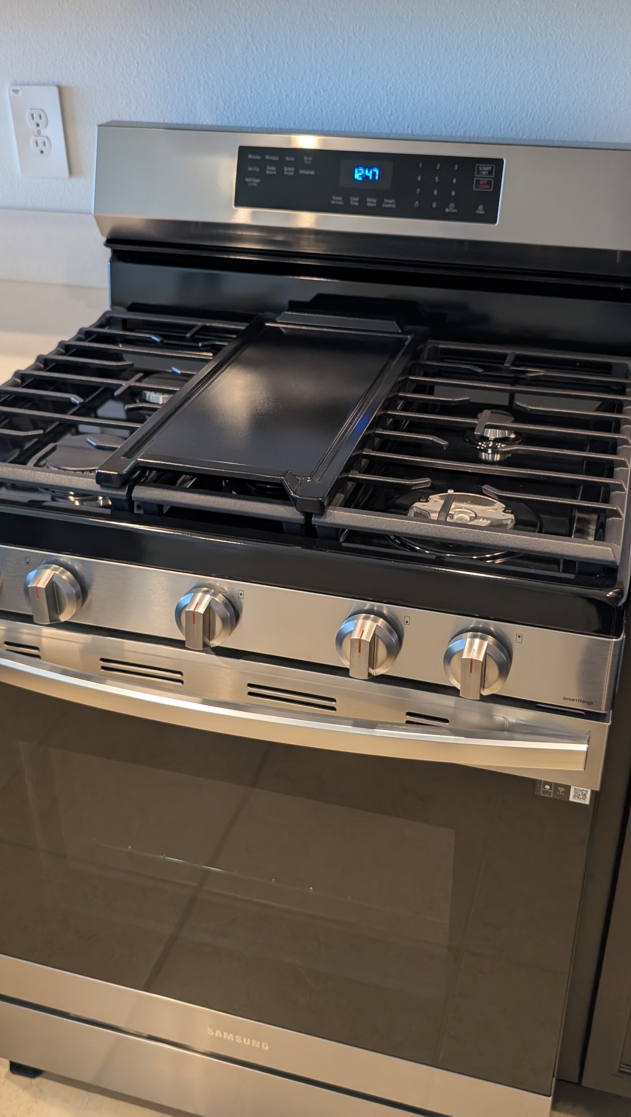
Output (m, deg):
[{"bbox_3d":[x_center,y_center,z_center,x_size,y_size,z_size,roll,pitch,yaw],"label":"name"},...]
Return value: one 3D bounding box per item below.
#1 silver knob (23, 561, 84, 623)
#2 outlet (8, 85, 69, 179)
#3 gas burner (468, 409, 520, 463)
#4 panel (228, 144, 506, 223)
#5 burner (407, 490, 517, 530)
[{"bbox_3d":[-0.262,0.038,1.017,0.056,0.057,0.039,8,24,14],"label":"silver knob"},{"bbox_3d":[-0.405,-0.623,1.507,0.079,0.123,0.009,8,30,14],"label":"outlet"},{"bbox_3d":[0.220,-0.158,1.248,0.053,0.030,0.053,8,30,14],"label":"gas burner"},{"bbox_3d":[0.064,-0.477,1.316,0.348,0.077,0.012,8,12,14],"label":"panel"},{"bbox_3d":[0.145,-0.031,1.031,0.106,0.025,0.106,8,30,14],"label":"burner"}]

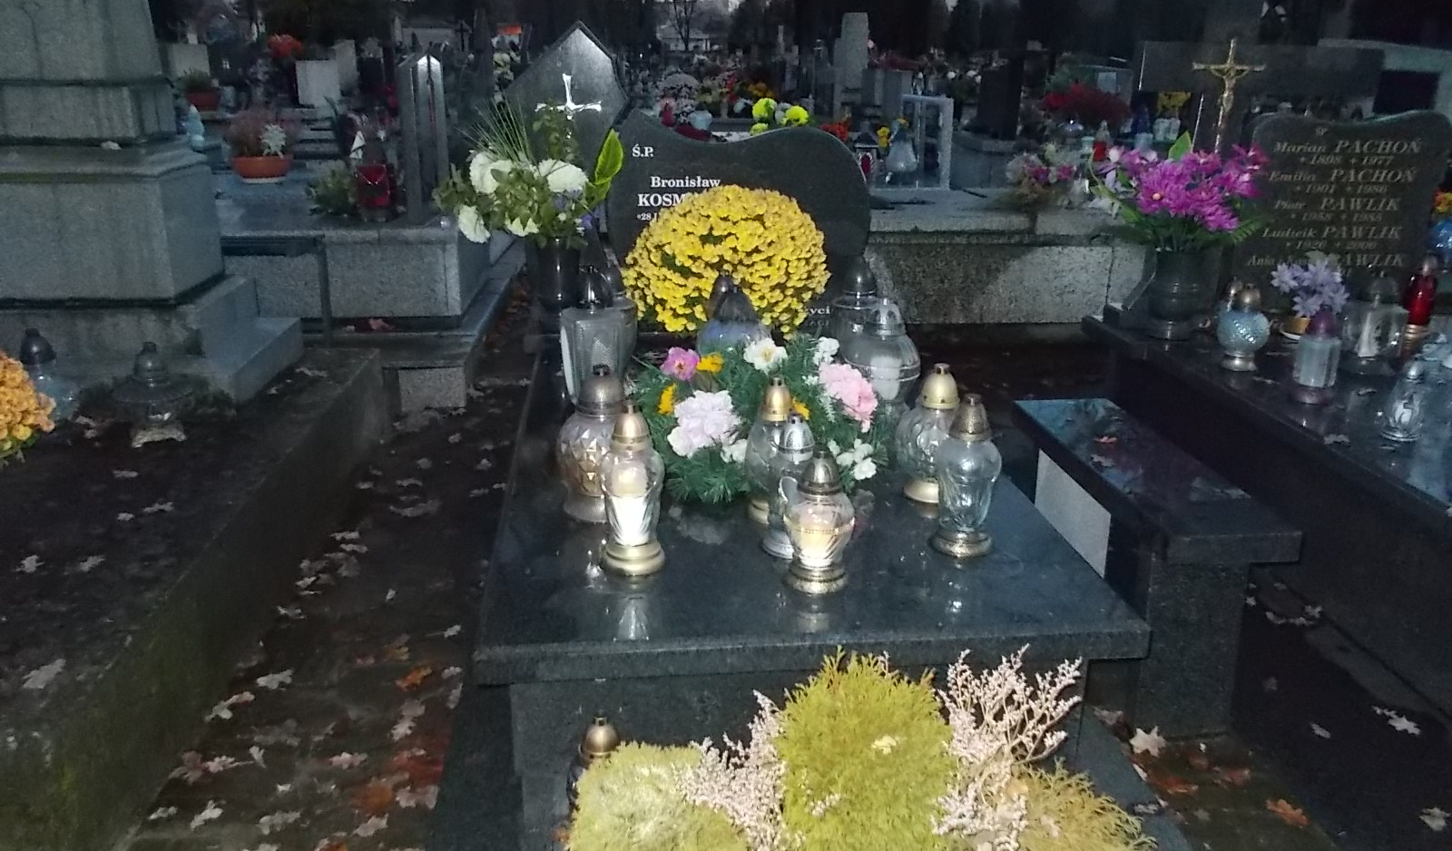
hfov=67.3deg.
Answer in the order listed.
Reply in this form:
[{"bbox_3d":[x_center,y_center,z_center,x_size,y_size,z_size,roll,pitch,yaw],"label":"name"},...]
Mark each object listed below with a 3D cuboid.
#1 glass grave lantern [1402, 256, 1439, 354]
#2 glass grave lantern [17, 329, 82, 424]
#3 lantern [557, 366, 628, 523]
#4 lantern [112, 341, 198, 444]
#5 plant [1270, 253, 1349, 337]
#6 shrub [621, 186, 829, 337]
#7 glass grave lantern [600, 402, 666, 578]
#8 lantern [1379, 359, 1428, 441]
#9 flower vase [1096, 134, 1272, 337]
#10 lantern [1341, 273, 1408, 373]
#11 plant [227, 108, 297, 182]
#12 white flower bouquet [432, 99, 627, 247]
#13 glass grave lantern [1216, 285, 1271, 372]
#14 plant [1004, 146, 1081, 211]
[{"bbox_3d":[2.165,-0.379,3.378,0.112,0.287,0.112,0,20,0],"label":"glass grave lantern"},{"bbox_3d":[-1.765,-0.110,2.818,0.173,0.277,0.173,-1,18,-5],"label":"glass grave lantern"},{"bbox_3d":[-0.255,0.026,2.082,0.132,0.291,0.132,0,20,0],"label":"lantern"},{"bbox_3d":[-1.483,-0.091,2.820,0.214,0.245,0.214,-1,18,-5],"label":"lantern"},{"bbox_3d":[1.893,-0.418,3.536,0.257,0.251,0.219,0,20,0],"label":"plant"},{"bbox_3d":[0.002,-0.412,3.003,0.562,0.446,0.517,-1,18,-5],"label":"shrub"},{"bbox_3d":[-0.160,0.103,1.852,0.110,0.291,0.110,-1,18,-5],"label":"glass grave lantern"},{"bbox_3d":[1.583,-0.062,2.534,0.095,0.186,0.095,-1,18,-5],"label":"lantern"},{"bbox_3d":[1.474,-0.587,3.483,0.496,0.594,0.422,-1,18,-5],"label":"flower vase"},{"bbox_3d":[1.837,-0.290,3.096,0.119,0.269,0.119,-1,18,-5],"label":"lantern"},{"bbox_3d":[-2.377,-1.421,5.548,0.329,0.337,0.312,-1,18,-5],"label":"plant"},{"bbox_3d":[-0.572,-0.728,3.170,0.527,0.391,0.422,-1,18,-5],"label":"white flower bouquet"},{"bbox_3d":[1.491,-0.283,3.129,0.134,0.234,0.134,-1,18,-5],"label":"glass grave lantern"},{"bbox_3d":[1.701,-1.325,5.862,0.402,0.300,0.342,0,20,0],"label":"plant"}]

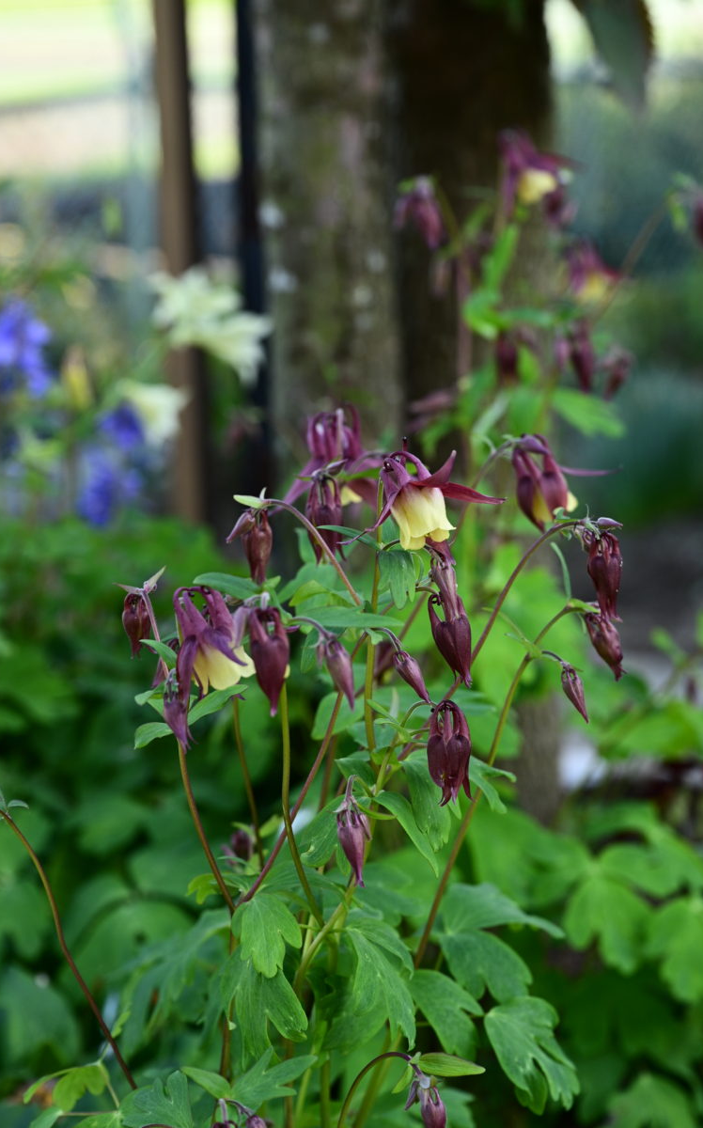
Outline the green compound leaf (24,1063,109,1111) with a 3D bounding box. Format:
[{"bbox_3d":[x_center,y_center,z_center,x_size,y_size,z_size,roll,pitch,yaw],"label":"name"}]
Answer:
[{"bbox_3d":[-0.103,0.190,0.760,0.030,0.017,0.021,-1,15,0],"label":"green compound leaf"}]

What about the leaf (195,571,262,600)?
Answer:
[{"bbox_3d":[-0.045,0.008,0.760,0.024,0.011,0.018,-1,15,0],"label":"leaf"}]

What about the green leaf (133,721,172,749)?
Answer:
[{"bbox_3d":[-0.085,0.073,0.900,0.017,0.011,0.012,3,15,17],"label":"green leaf"}]

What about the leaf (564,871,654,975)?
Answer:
[{"bbox_3d":[0.120,0.167,0.980,0.040,0.050,0.020,3,-7,0],"label":"leaf"}]

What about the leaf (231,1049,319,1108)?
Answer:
[{"bbox_3d":[-0.028,0.185,0.755,0.031,0.021,0.018,-1,14,0],"label":"leaf"}]

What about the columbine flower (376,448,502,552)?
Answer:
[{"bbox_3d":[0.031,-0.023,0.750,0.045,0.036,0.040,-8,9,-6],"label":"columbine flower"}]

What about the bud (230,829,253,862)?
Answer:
[{"bbox_3d":[-0.045,0.114,0.850,0.010,0.014,0.010,-1,14,0],"label":"bud"}]

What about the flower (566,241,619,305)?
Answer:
[{"bbox_3d":[0.117,-0.141,1.020,0.028,0.031,0.027,-8,17,-24],"label":"flower"}]

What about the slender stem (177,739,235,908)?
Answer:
[{"bbox_3d":[-0.053,0.095,0.760,0.008,0.063,0.007,-18,12,0],"label":"slender stem"}]

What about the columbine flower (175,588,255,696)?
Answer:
[{"bbox_3d":[-0.049,0.028,0.750,0.029,0.038,0.031,-10,18,-30],"label":"columbine flower"}]

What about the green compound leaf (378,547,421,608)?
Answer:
[{"bbox_3d":[0.020,0.005,0.880,0.018,0.026,0.008,-1,5,0],"label":"green compound leaf"}]

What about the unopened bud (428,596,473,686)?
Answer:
[{"bbox_3d":[0.041,0.032,0.870,0.017,0.038,0.017,-9,9,0],"label":"unopened bud"}]

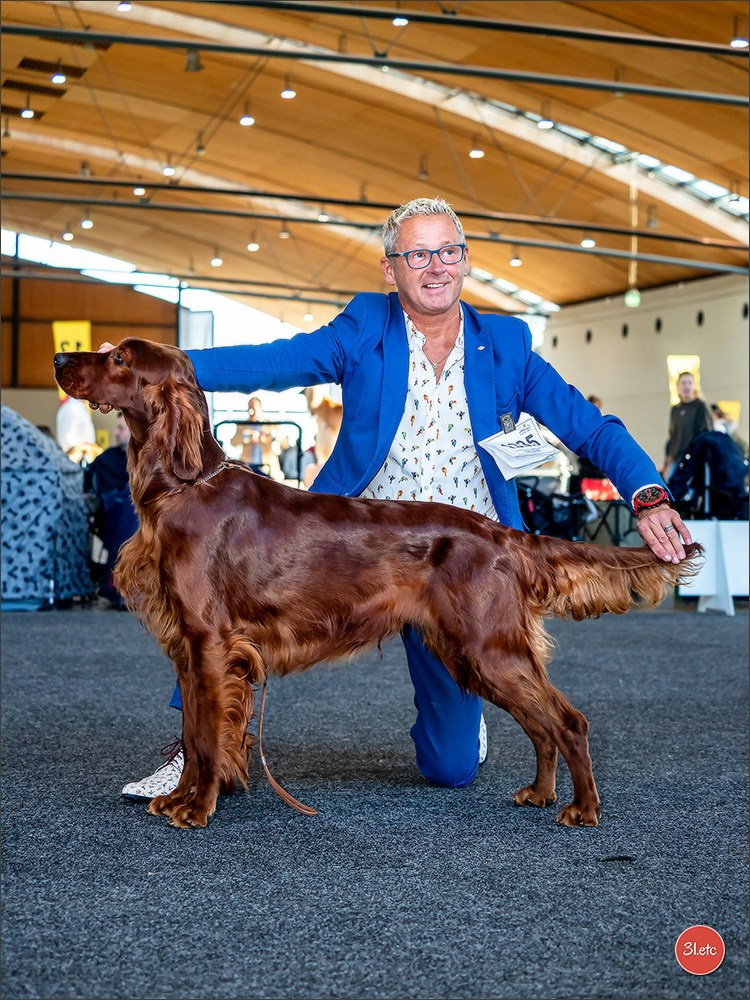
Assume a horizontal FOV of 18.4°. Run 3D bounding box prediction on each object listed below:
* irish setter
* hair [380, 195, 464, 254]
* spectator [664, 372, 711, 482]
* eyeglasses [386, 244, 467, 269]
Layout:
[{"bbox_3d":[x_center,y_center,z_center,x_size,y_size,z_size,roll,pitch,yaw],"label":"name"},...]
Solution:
[{"bbox_3d":[0.005,0.153,4.380,1.220,0.905,0.280,0,0,-5],"label":"irish setter"},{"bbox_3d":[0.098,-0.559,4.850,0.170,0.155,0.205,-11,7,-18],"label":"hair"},{"bbox_3d":[2.772,-0.253,20.500,0.500,1.730,0.340,0,0,23],"label":"spectator"},{"bbox_3d":[0.099,-0.503,4.804,0.142,0.045,0.145,-11,7,-18],"label":"eyeglasses"}]

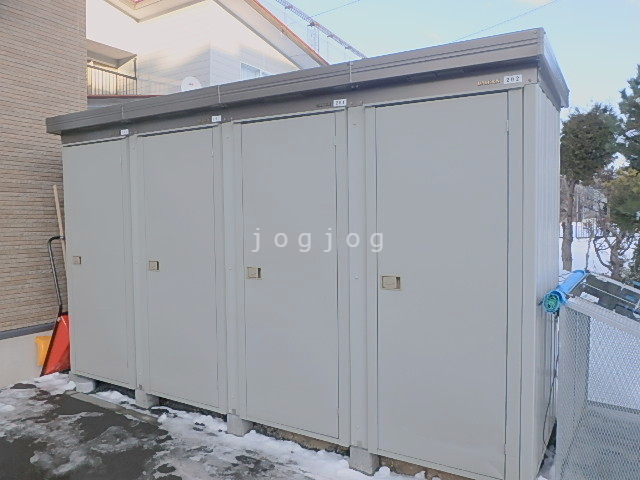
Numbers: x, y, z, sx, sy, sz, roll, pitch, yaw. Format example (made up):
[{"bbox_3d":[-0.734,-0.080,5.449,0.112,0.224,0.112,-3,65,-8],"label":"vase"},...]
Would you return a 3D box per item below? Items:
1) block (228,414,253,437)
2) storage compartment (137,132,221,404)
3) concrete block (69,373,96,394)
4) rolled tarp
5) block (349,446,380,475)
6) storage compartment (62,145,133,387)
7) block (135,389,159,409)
[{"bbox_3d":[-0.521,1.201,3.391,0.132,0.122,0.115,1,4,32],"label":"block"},{"bbox_3d":[-0.753,0.189,3.832,0.795,1.845,0.720,1,4,32],"label":"storage compartment"},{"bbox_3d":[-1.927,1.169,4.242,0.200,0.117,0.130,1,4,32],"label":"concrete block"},{"bbox_3d":[1.397,0.251,2.889,0.100,0.095,1.340,1,4,32],"label":"rolled tarp"},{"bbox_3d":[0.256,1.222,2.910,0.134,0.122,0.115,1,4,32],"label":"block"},{"bbox_3d":[-1.523,0.170,4.309,0.813,1.845,0.720,1,4,32],"label":"storage compartment"},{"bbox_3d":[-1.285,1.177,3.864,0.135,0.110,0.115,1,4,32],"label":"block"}]

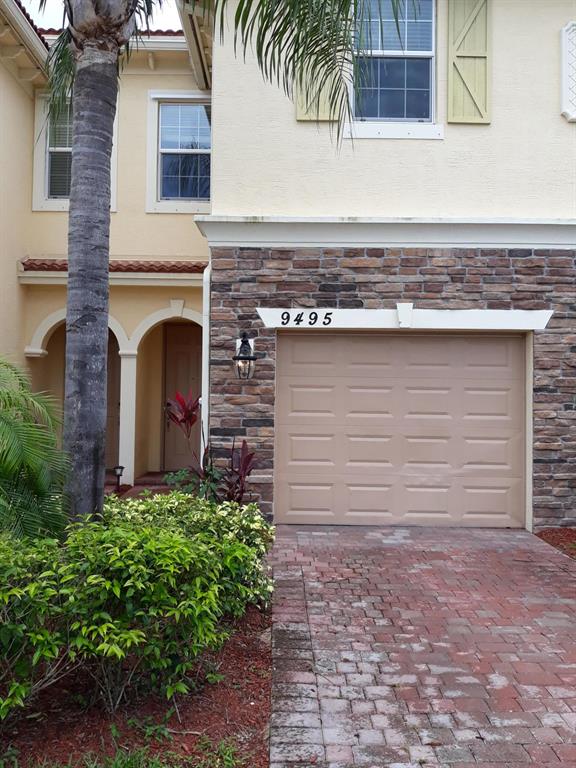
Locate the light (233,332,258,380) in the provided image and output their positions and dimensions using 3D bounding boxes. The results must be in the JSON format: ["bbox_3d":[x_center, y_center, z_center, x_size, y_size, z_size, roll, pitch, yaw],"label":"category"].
[{"bbox_3d":[-0.443,-0.286,6.470,0.260,0.490,0.280,1,-1,0],"label":"light"}]

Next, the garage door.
[{"bbox_3d":[1.242,0.495,6.800,2.740,2.130,0.080,1,-1,0],"label":"garage door"}]

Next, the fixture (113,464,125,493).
[{"bbox_3d":[-2.319,1.307,8.500,0.140,0.380,0.140,1,-1,0],"label":"fixture"}]

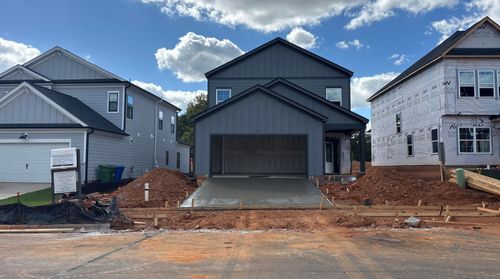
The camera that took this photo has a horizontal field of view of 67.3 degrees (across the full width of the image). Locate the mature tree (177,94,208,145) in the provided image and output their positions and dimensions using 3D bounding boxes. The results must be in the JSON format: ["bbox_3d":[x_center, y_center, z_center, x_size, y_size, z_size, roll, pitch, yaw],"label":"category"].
[{"bbox_3d":[-6.358,-0.931,51.503,6.800,10.700,7.000,0,-4,3],"label":"mature tree"}]

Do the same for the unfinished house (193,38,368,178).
[{"bbox_3d":[1.950,-1.849,25.819,9.250,8.480,13.800,0,-4,3],"label":"unfinished house"}]

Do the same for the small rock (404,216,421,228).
[{"bbox_3d":[3.882,1.981,8.977,0.350,0.270,0.270,0,-4,3],"label":"small rock"}]

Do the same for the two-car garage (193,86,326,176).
[{"bbox_3d":[0.620,-0.250,22.100,6.800,4.650,6.200,0,-3,2],"label":"two-car garage"}]

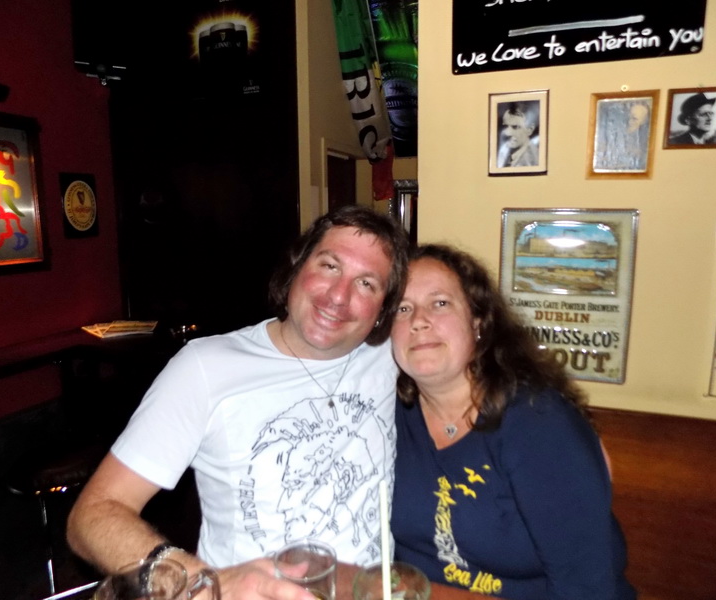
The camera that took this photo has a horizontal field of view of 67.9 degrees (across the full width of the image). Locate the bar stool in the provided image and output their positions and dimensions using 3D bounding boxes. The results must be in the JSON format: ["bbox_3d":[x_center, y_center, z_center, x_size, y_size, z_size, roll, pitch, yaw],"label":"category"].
[{"bbox_3d":[-1.180,0.983,2.155,0.370,0.760,0.370,3,10,20],"label":"bar stool"}]

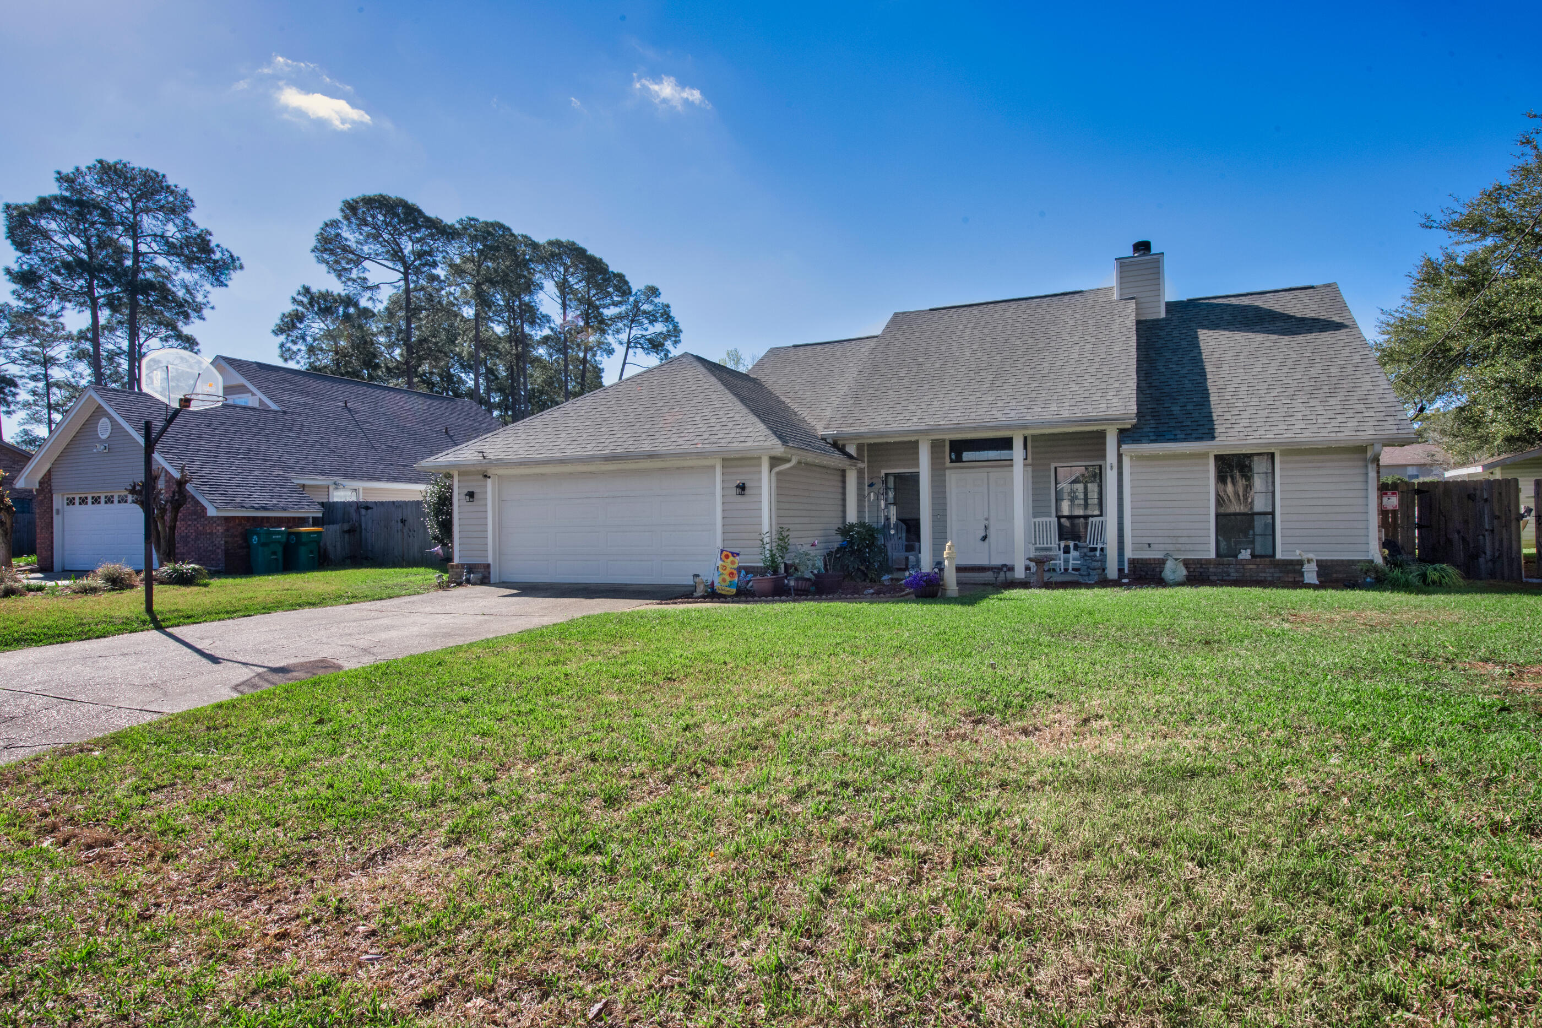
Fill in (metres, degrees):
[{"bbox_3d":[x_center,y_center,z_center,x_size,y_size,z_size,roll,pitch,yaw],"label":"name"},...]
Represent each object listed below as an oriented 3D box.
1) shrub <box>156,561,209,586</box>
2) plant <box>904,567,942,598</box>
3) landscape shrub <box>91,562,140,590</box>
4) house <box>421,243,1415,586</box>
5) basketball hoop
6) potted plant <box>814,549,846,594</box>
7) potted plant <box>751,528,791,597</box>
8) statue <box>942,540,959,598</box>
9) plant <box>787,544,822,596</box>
[{"bbox_3d":[-12.031,1.190,16.635,0.950,0.460,0.850,0,-1,-36],"label":"shrub"},{"bbox_3d":[2.294,1.019,12.269,0.550,0.450,0.500,-1,-1,0],"label":"plant"},{"bbox_3d":[-12.569,1.175,15.592,0.760,0.500,0.720,0,-1,-39],"label":"landscape shrub"},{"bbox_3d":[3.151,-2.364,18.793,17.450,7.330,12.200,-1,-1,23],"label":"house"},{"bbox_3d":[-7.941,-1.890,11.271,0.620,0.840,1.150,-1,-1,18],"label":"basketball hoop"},{"bbox_3d":[0.943,0.887,12.938,0.500,0.720,0.450,-1,-1,0],"label":"potted plant"},{"bbox_3d":[0.003,0.720,12.693,0.600,1.080,0.550,-1,-1,0],"label":"potted plant"},{"bbox_3d":[2.689,0.799,12.219,0.230,0.880,0.230,-1,-1,0],"label":"statue"},{"bbox_3d":[0.520,0.861,12.885,0.520,0.780,0.500,-1,-1,0],"label":"plant"}]

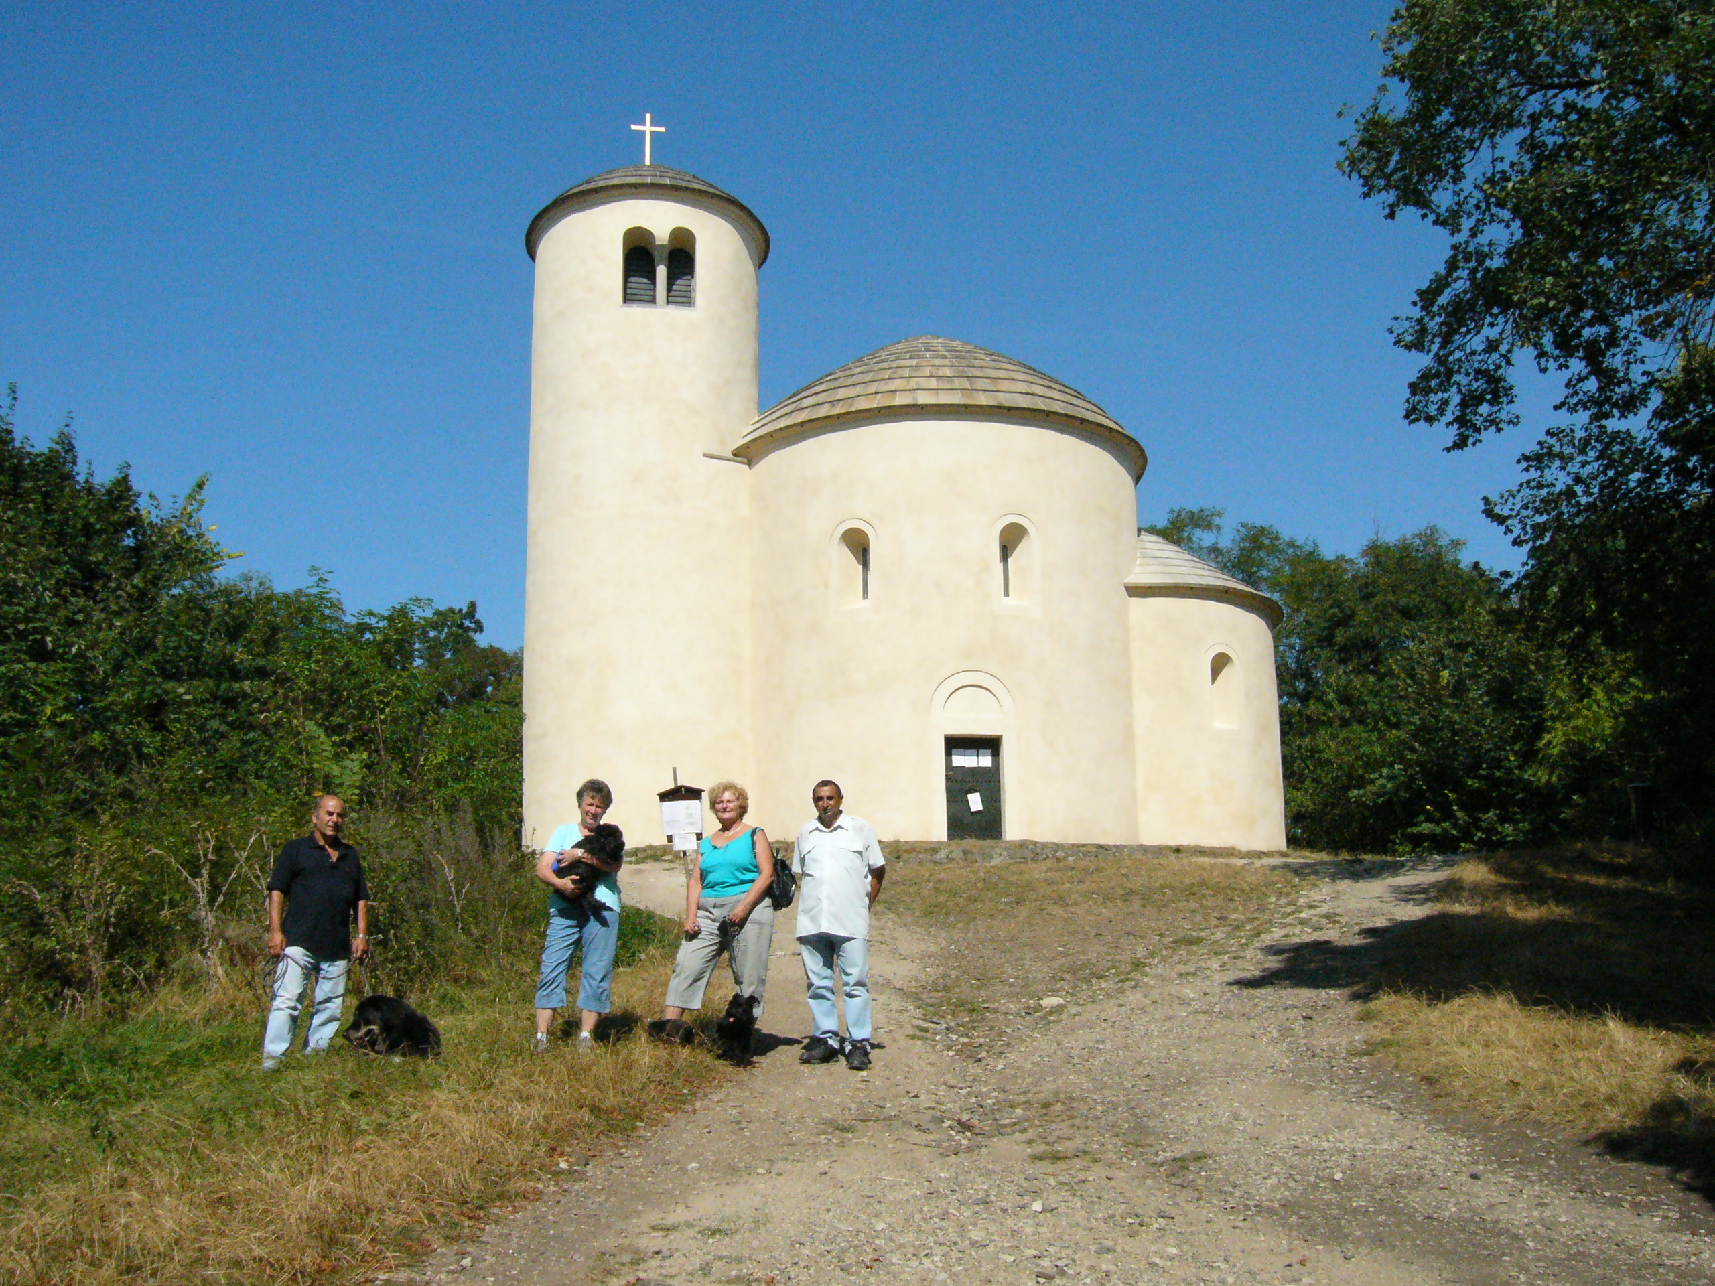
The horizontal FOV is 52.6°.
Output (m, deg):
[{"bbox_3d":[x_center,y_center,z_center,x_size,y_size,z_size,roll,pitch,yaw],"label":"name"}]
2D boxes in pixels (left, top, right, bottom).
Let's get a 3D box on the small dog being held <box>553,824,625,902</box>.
[{"bbox_3d":[-1.627,1.343,10.500,0.460,0.480,0.300,-12,-17,40],"label":"small dog being held"}]

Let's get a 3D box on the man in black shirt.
[{"bbox_3d":[-3.492,1.856,11.200,0.640,1.700,0.430,5,-14,-22],"label":"man in black shirt"}]

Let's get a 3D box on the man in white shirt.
[{"bbox_3d":[-0.114,1.764,10.950,0.600,1.750,0.400,-2,-13,3],"label":"man in white shirt"}]

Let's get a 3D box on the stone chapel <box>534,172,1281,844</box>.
[{"bbox_3d":[1.042,-2.574,33.949,15.100,13.900,8.500,2,-14,-13],"label":"stone chapel"}]

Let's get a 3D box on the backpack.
[{"bbox_3d":[-0.560,1.555,11.600,0.300,0.440,0.200,-8,-15,29],"label":"backpack"}]

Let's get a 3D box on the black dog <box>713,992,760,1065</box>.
[{"bbox_3d":[-0.735,2.388,10.750,0.290,0.430,0.440,-3,-13,8],"label":"black dog"}]

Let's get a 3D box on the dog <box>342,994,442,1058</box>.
[{"bbox_3d":[-2.954,2.444,11.000,0.620,0.410,0.330,6,-15,-27],"label":"dog"}]

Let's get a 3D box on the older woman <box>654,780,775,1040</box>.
[{"bbox_3d":[-0.934,1.758,11.350,0.700,1.640,0.480,-6,-14,22],"label":"older woman"}]

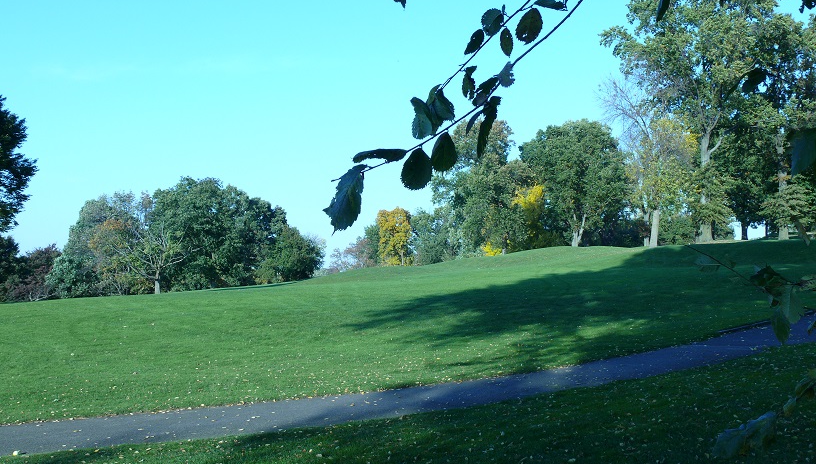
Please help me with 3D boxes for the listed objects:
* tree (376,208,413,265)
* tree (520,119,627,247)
[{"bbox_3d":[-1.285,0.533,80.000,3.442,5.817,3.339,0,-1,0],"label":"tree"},{"bbox_3d":[12.511,-3.663,62.000,7.965,9.656,7.726,0,-1,0],"label":"tree"}]

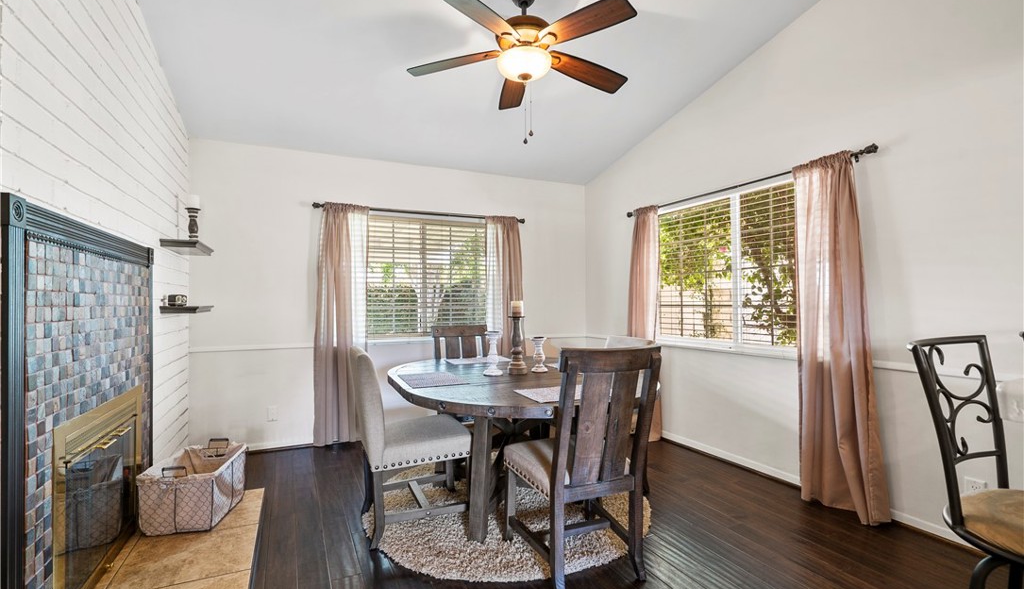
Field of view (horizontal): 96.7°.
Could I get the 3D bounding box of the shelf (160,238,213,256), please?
[{"bbox_3d":[-2.203,-0.311,3.115,0.200,0.048,0.620,0,-1,-25],"label":"shelf"}]

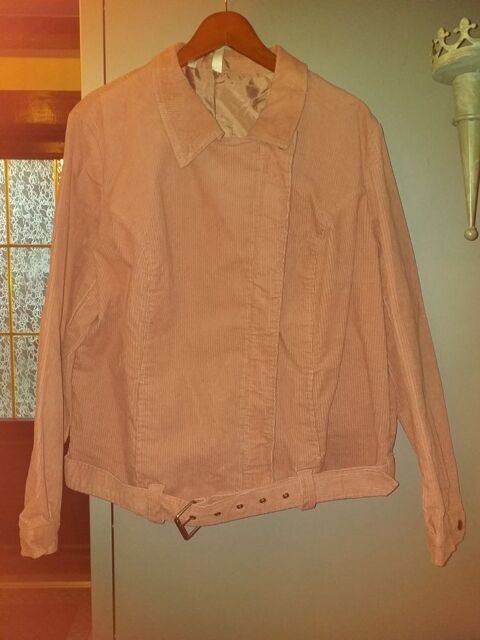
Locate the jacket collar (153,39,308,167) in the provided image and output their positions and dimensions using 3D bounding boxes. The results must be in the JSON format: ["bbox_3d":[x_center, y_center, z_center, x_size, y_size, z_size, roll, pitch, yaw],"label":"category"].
[{"bbox_3d":[-0.016,-0.315,0.715,0.233,0.192,0.110,0,3,0],"label":"jacket collar"}]

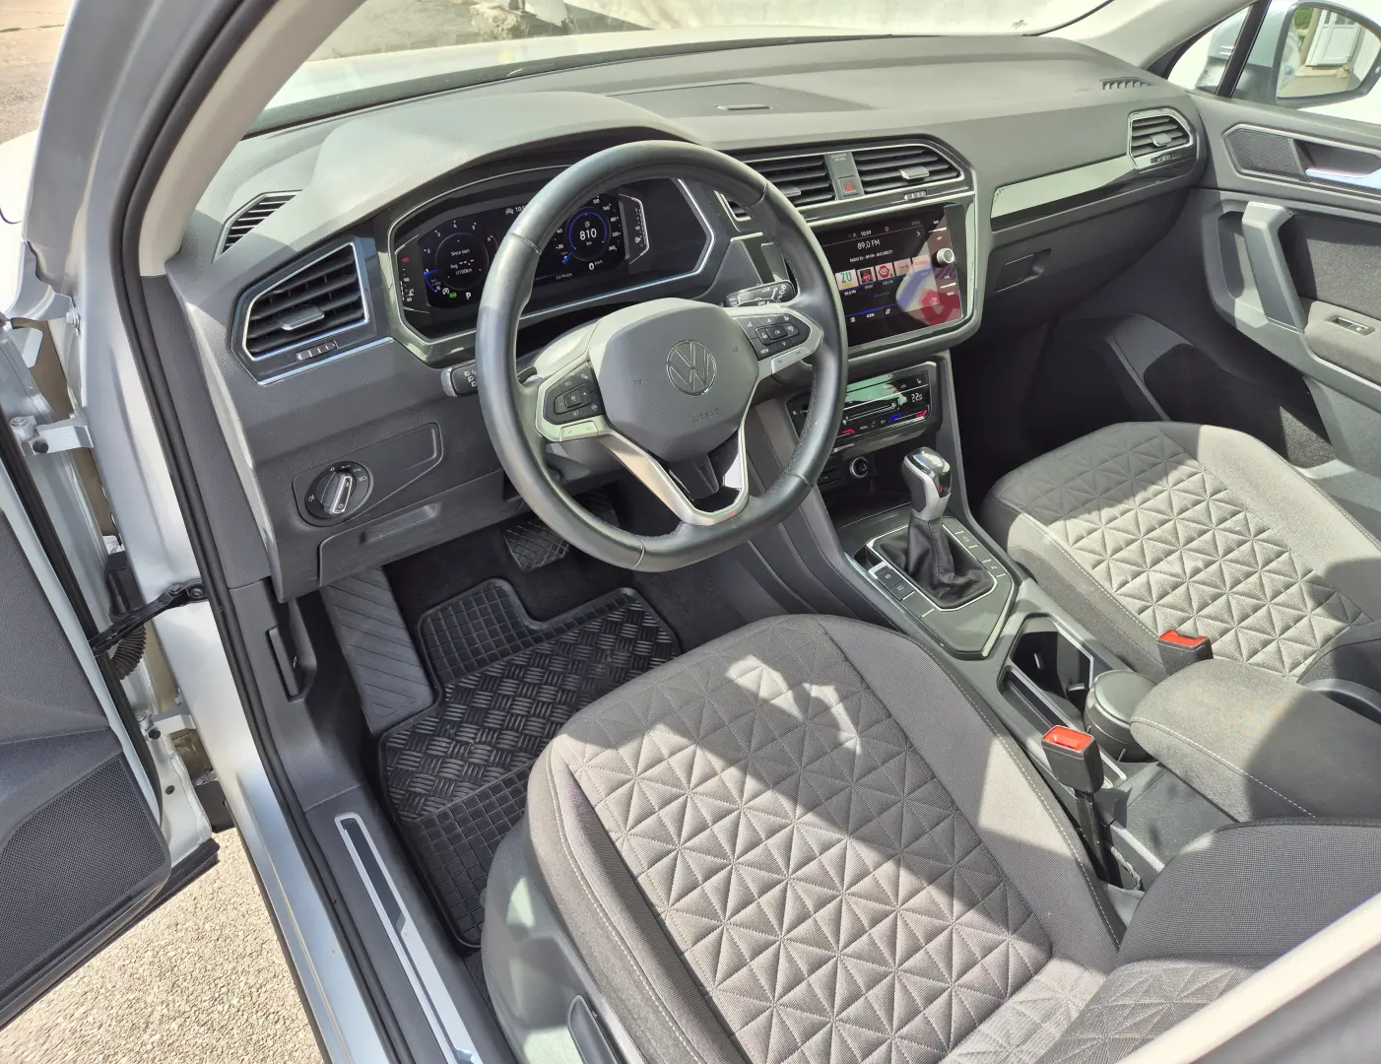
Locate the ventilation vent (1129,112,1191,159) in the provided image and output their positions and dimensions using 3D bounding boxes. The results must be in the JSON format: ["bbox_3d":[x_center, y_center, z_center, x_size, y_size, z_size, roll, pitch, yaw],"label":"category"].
[{"bbox_3d":[0.712,-0.605,1.436,0.112,0.066,0.035,-12,21,-18],"label":"ventilation vent"}]

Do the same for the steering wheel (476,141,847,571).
[{"bbox_3d":[-0.017,-0.157,0.861,0.370,0.365,0.090,-20,16,-27],"label":"steering wheel"}]

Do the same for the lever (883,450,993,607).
[{"bbox_3d":[0.315,-0.019,1.173,0.093,0.165,0.135,-21,41,-28],"label":"lever"}]

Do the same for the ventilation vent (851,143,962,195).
[{"bbox_3d":[0.263,-0.448,1.163,0.163,0.056,0.035,-17,22,-24],"label":"ventilation vent"}]

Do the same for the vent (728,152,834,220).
[{"bbox_3d":[0.095,-0.398,1.086,0.153,0.058,0.035,-17,22,-24],"label":"vent"}]

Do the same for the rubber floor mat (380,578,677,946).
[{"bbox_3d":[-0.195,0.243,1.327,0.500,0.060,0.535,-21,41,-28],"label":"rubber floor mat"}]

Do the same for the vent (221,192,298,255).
[{"bbox_3d":[-0.393,-0.280,0.850,0.032,0.022,0.098,24,54,16],"label":"vent"}]

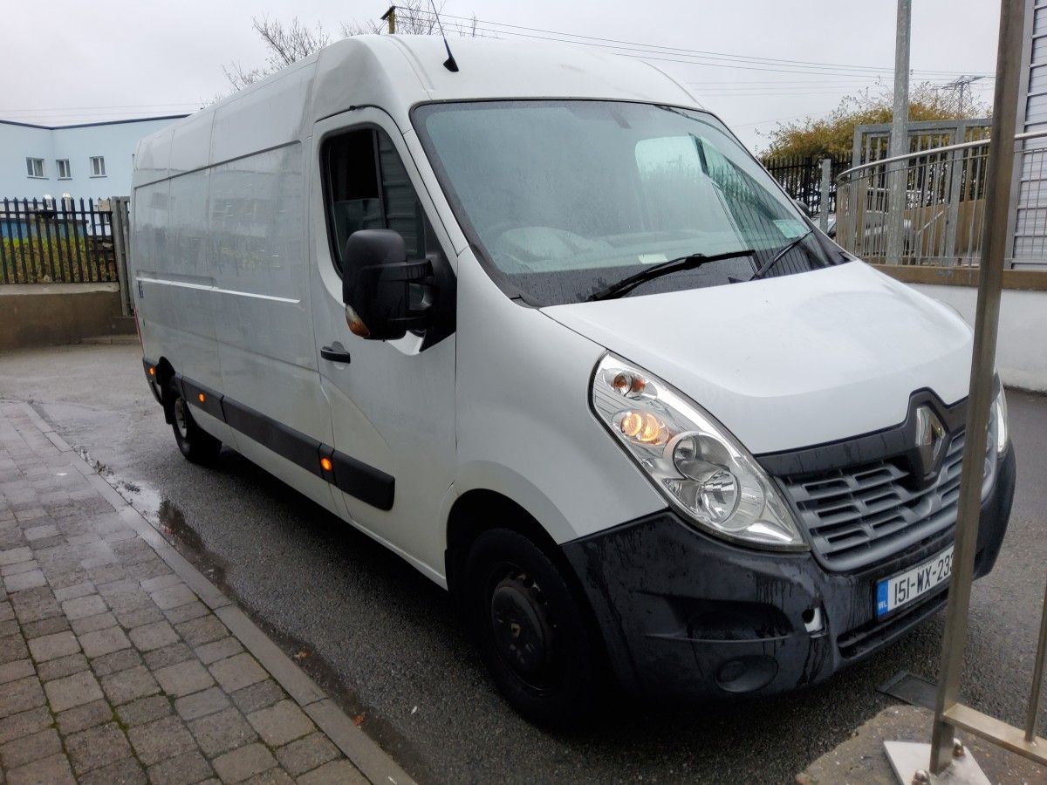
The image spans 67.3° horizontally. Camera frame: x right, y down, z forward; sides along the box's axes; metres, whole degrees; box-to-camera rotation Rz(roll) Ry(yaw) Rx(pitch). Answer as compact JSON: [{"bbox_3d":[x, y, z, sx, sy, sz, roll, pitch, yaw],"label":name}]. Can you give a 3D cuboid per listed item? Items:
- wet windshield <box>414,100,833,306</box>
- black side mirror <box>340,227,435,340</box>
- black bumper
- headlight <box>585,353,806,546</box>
[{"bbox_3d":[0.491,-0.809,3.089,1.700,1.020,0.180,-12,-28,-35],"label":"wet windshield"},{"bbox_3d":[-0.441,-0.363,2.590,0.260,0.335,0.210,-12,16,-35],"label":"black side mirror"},{"bbox_3d":[1.074,0.472,2.673,1.970,0.710,0.560,-12,16,-35],"label":"black bumper"},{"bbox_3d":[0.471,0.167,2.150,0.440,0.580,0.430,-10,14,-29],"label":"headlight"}]

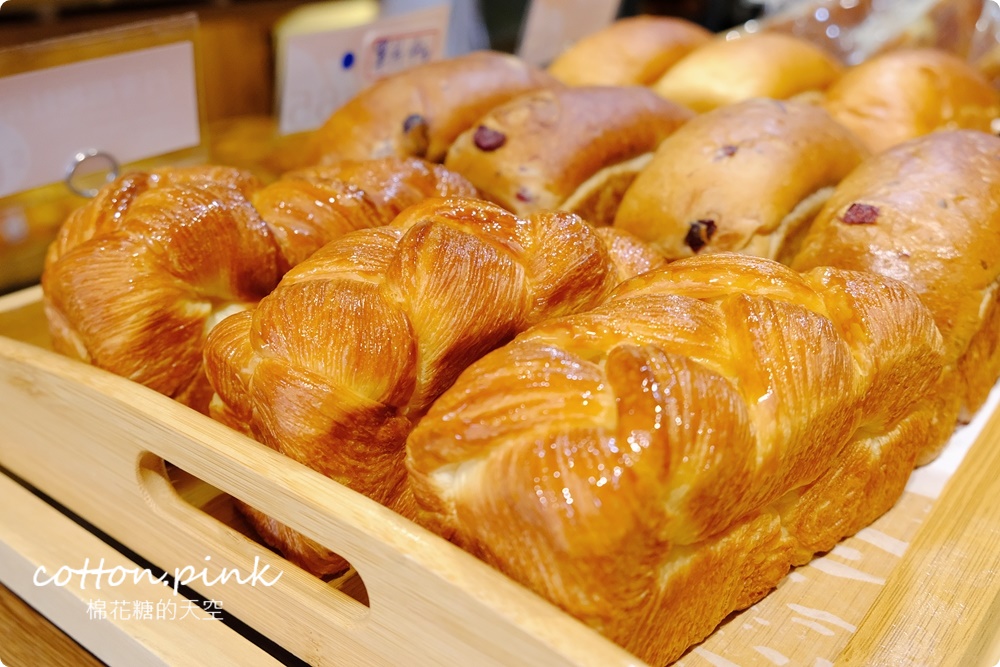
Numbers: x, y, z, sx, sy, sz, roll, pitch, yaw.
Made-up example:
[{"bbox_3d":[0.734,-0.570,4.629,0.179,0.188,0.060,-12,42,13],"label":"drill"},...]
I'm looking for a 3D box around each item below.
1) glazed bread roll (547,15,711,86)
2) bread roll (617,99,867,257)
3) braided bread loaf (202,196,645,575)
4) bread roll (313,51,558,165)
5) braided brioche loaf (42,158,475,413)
[{"bbox_3d":[0.124,-0.227,0.797,0.098,0.100,0.197,21,33,35],"label":"glazed bread roll"},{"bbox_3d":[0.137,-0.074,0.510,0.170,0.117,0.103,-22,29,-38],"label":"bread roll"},{"bbox_3d":[-0.018,0.004,0.339,0.101,0.095,0.186,19,32,33],"label":"braided bread loaf"},{"bbox_3d":[-0.037,-0.126,0.619,0.174,0.129,0.103,-21,28,-37],"label":"bread roll"},{"bbox_3d":[-0.099,-0.031,0.407,0.103,0.098,0.201,23,34,38],"label":"braided brioche loaf"}]

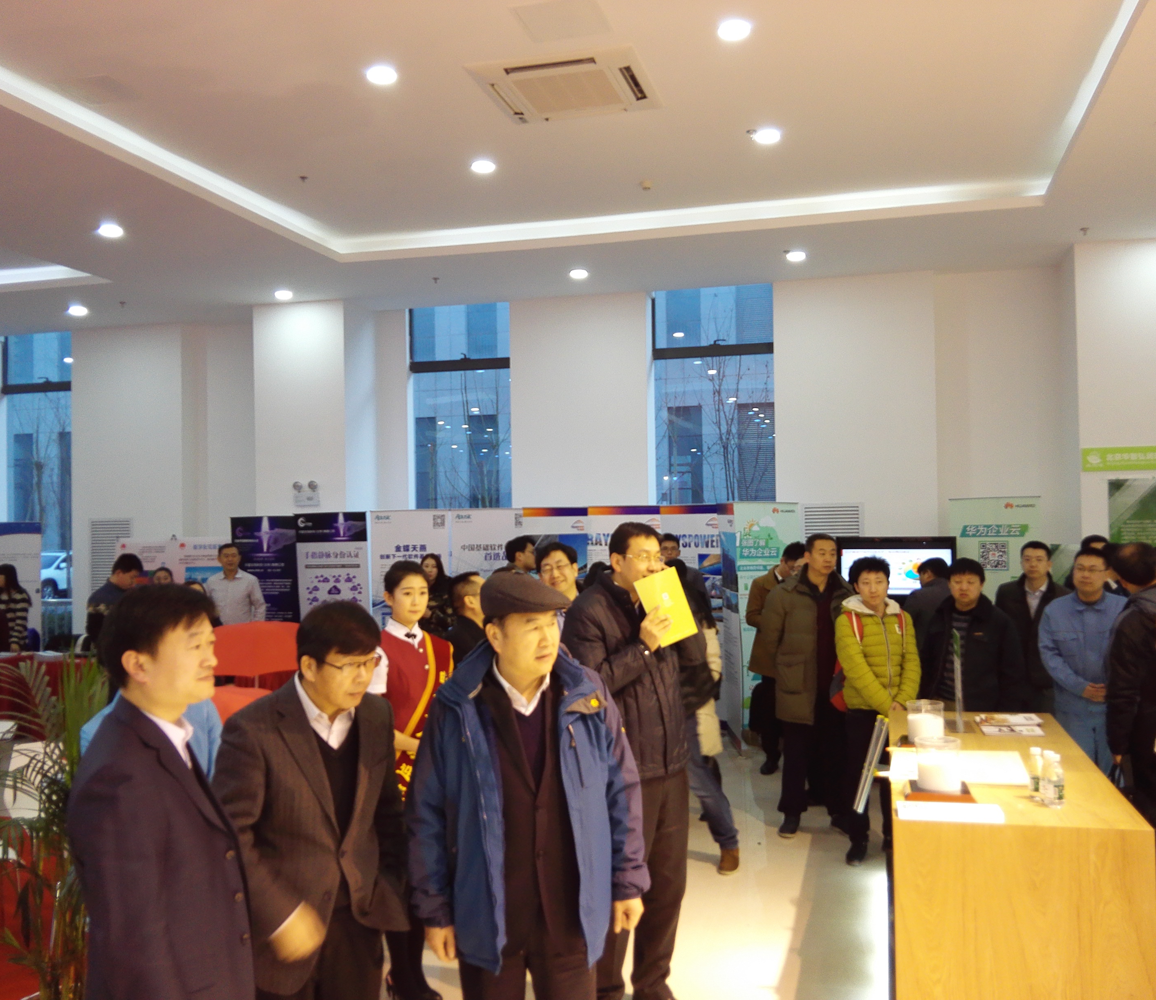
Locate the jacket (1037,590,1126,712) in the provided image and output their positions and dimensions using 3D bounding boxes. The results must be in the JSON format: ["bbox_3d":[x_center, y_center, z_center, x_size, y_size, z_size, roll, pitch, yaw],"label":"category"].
[{"bbox_3d":[2.762,0.821,6.050,0.510,0.680,0.320,-2,-2,34],"label":"jacket"}]

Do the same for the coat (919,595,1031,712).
[{"bbox_3d":[2.111,0.874,5.950,0.600,0.780,0.360,-2,-2,36],"label":"coat"}]

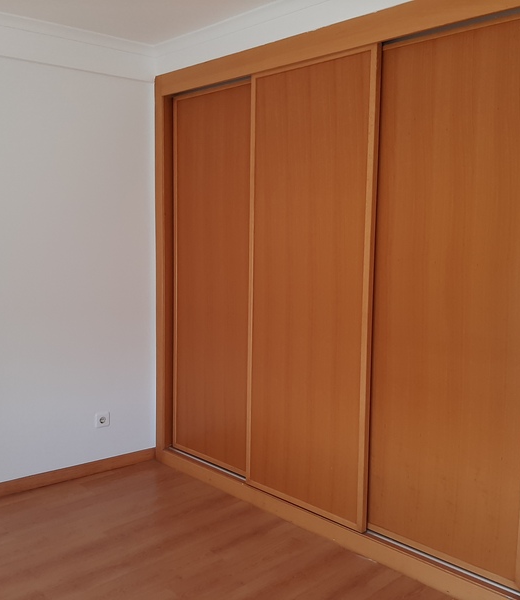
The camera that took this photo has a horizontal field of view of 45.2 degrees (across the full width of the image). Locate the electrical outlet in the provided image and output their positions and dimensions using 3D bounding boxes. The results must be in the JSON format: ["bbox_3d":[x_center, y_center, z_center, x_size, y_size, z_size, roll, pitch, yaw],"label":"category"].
[{"bbox_3d":[-0.897,0.689,3.572,0.083,0.083,0.013,-4,8,-38],"label":"electrical outlet"}]

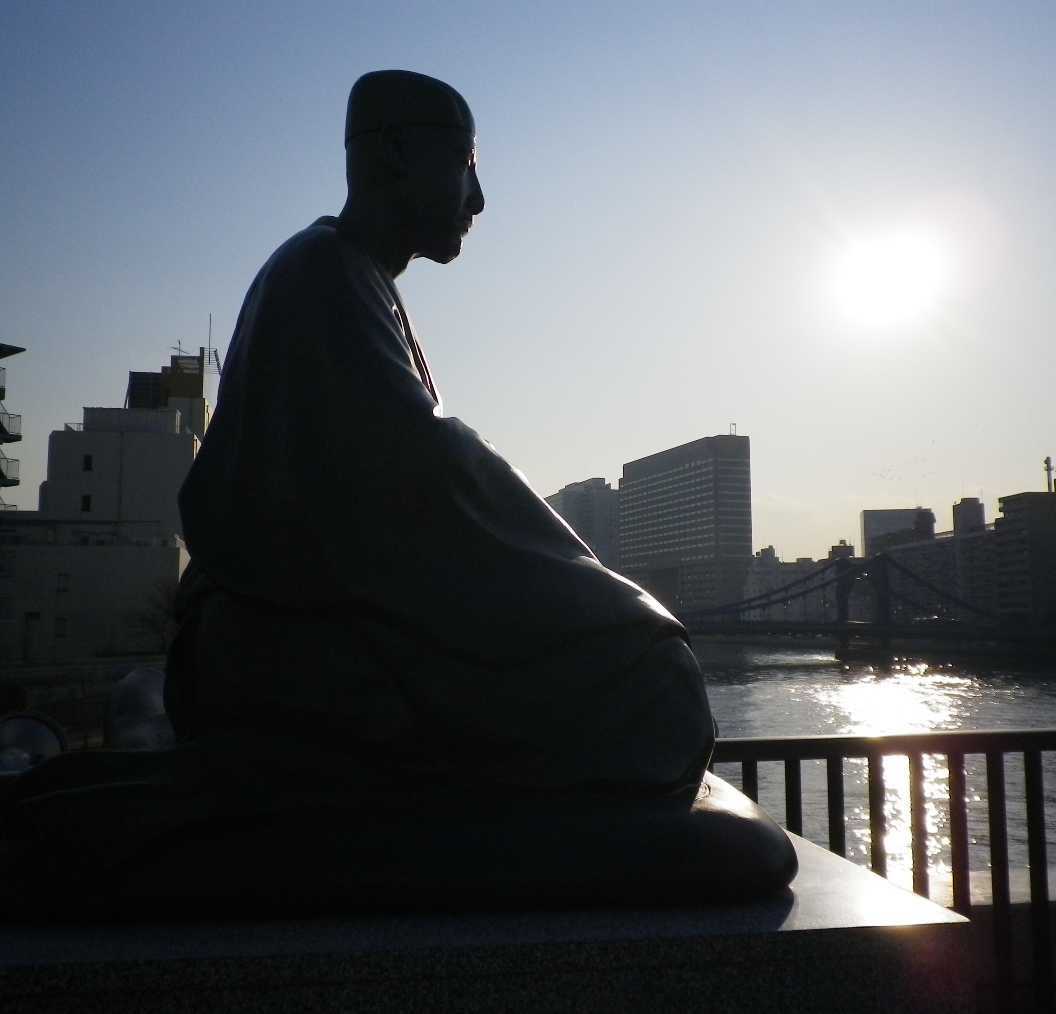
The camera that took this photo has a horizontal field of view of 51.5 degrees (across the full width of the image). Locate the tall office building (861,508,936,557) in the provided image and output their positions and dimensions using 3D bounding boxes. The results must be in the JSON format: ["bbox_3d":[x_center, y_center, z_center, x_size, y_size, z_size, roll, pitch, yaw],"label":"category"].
[{"bbox_3d":[156.209,29.045,462.298,26.281,53.447,20.000,-1,-6,13],"label":"tall office building"}]

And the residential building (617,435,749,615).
[{"bbox_3d":[84.096,20.786,604.337,18.898,100.956,116.652,2,-7,-20],"label":"residential building"}]

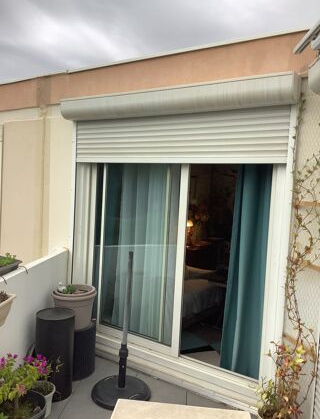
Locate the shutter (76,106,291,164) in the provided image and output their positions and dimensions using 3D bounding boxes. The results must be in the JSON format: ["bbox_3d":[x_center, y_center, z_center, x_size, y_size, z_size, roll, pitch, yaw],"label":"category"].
[{"bbox_3d":[0.041,-0.604,3.262,2.090,0.420,0.060,5,3,33],"label":"shutter"}]

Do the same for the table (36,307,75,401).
[{"bbox_3d":[-0.822,1.123,2.987,0.292,0.625,0.292,3,3,0],"label":"table"}]

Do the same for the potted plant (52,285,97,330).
[{"bbox_3d":[-0.744,0.856,3.340,0.380,0.310,0.380,3,3,0],"label":"potted plant"}]

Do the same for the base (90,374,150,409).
[{"bbox_3d":[-0.302,1.435,3.027,0.468,0.055,0.468,3,3,0],"label":"base"}]

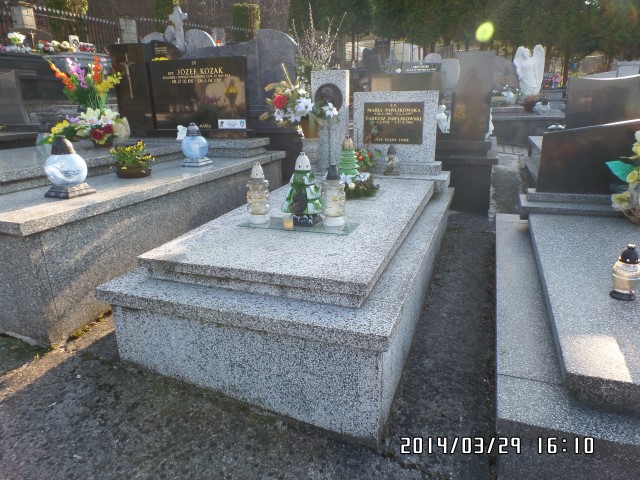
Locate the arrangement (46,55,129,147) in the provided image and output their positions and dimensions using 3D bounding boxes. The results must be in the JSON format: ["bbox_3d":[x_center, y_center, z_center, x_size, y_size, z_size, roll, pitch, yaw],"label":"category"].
[{"bbox_3d":[-1.788,-1.075,3.278,0.494,0.644,0.391,5,20,21],"label":"arrangement"}]

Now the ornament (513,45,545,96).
[{"bbox_3d":[3.334,-2.711,6.800,0.512,0.848,0.340,5,20,21],"label":"ornament"}]

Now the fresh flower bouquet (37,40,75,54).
[{"bbox_3d":[-4.160,-3.033,6.700,0.520,0.210,0.320,5,20,21],"label":"fresh flower bouquet"}]

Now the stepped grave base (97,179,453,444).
[{"bbox_3d":[0.060,0.033,2.254,1.060,0.453,1.999,5,20,21],"label":"stepped grave base"}]

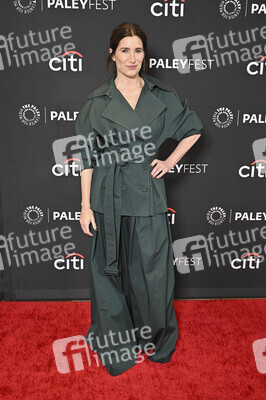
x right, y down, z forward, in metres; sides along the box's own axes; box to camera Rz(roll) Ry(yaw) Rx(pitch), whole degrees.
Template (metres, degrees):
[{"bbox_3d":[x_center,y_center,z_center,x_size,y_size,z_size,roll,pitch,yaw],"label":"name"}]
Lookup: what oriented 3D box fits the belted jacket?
[{"bbox_3d":[0.025,-0.110,2.275,0.580,0.920,0.320,-2,14,-9],"label":"belted jacket"}]

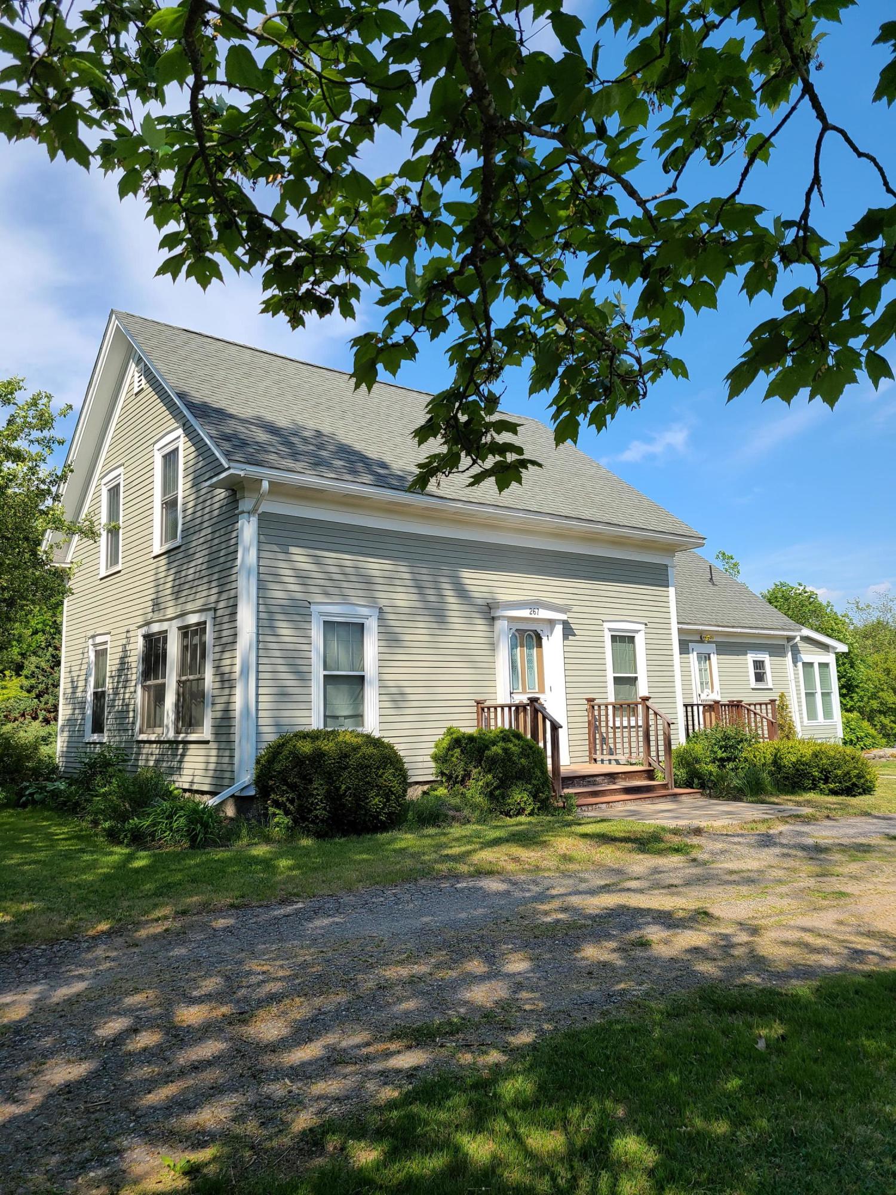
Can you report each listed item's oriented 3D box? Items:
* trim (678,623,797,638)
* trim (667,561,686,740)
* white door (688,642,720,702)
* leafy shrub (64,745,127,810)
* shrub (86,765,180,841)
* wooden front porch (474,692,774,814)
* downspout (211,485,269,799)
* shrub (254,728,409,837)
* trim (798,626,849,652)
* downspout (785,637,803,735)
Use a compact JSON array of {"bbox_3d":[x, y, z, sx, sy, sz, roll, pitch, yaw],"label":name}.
[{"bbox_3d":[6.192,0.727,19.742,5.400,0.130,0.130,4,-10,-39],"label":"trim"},{"bbox_3d":[4.123,1.109,16.217,0.200,3.350,0.130,4,-10,-39],"label":"trim"},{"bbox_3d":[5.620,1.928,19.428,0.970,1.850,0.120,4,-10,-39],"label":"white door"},{"bbox_3d":[-5.223,2.679,13.323,0.870,0.860,0.800,1,-8,-21],"label":"leafy shrub"},{"bbox_3d":[-3.750,2.450,10.682,1.000,0.830,0.900,4,-10,-39],"label":"shrub"},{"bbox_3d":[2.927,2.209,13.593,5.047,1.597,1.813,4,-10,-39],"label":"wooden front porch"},{"bbox_3d":[-2.345,0.543,10.416,0.706,3.783,0.490,4,-10,-39],"label":"downspout"},{"bbox_3d":[-1.308,2.021,10.078,1.627,1.156,1.568,-2,-7,0],"label":"shrub"},{"bbox_3d":[8.802,1.019,21.359,2.156,0.529,0.343,4,-10,-39],"label":"trim"},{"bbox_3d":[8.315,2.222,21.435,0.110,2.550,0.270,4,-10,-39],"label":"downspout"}]

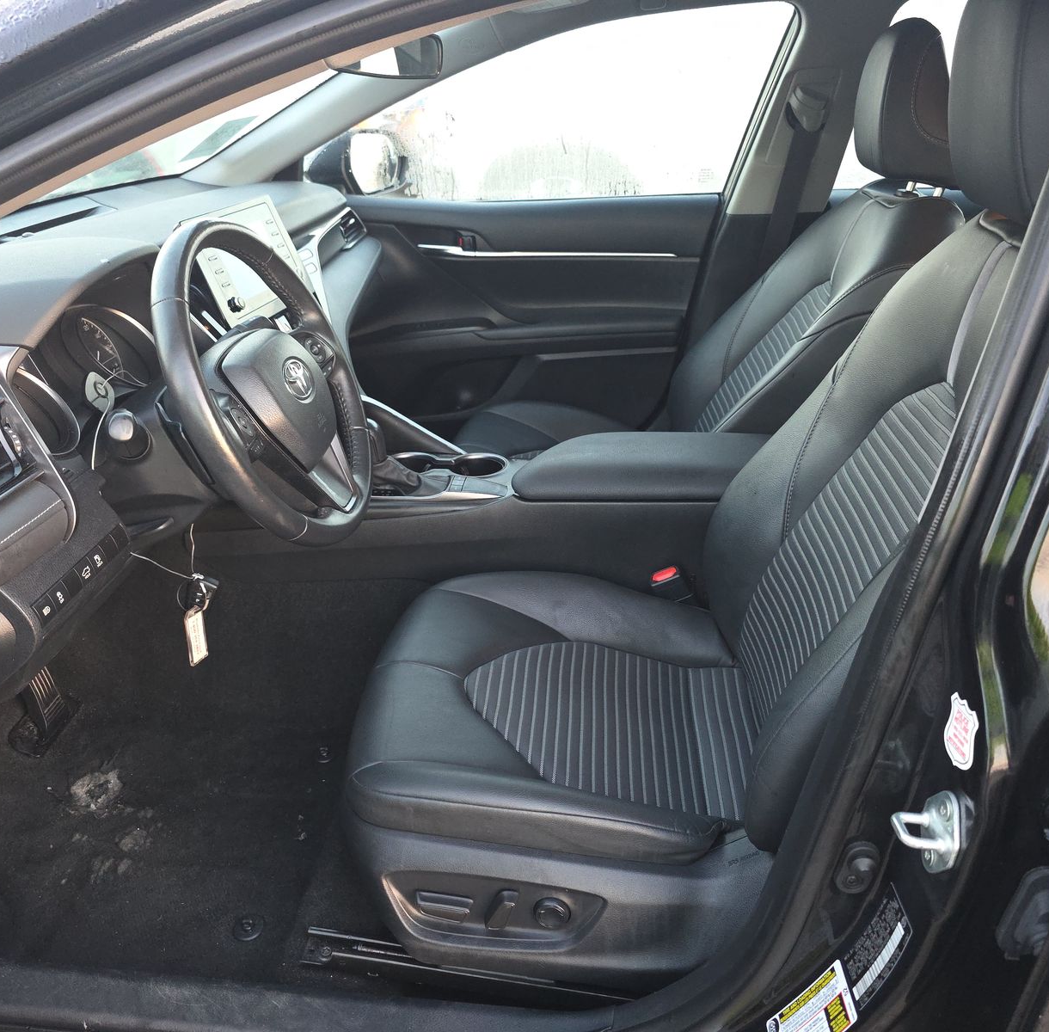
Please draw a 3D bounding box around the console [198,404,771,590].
[{"bbox_3d":[-0.029,-0.007,1.446,0.940,0.340,0.250,2,25,7],"label":"console"}]

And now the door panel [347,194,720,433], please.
[{"bbox_3d":[-0.041,-0.404,2.041,0.930,0.610,0.130,2,25,7],"label":"door panel"}]

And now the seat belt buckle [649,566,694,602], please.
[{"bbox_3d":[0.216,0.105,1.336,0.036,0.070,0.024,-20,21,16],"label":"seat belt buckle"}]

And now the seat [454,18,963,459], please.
[{"bbox_3d":[0.262,-0.322,1.669,0.900,1.000,0.540,2,25,7],"label":"seat"}]

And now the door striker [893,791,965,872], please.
[{"bbox_3d":[0.283,0.222,0.646,0.040,0.066,0.038,-3,25,-3],"label":"door striker"}]

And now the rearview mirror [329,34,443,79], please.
[{"bbox_3d":[-0.178,-0.597,1.192,0.042,0.063,0.240,11,28,25],"label":"rearview mirror"}]

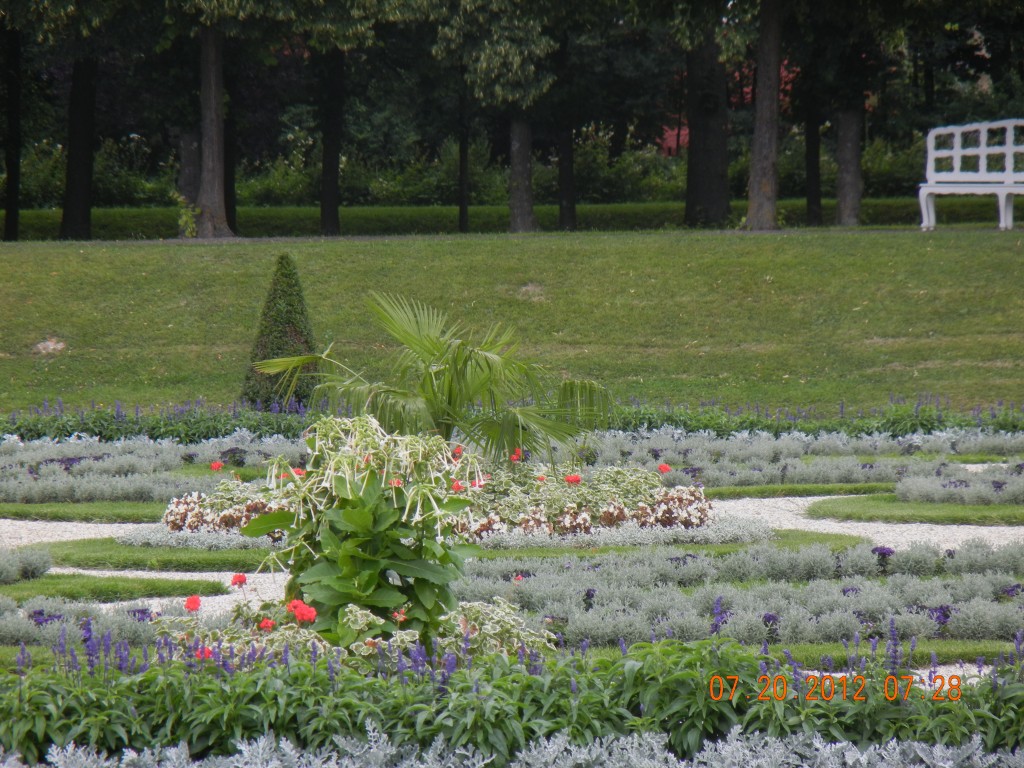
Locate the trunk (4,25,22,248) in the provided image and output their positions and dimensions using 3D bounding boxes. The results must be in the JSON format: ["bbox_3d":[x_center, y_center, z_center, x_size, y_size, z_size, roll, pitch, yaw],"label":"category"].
[{"bbox_3d":[-5.066,-2.520,90.000,0.183,2.170,0.183,0,1,0],"label":"trunk"}]

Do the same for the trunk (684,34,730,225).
[{"bbox_3d":[2.093,-2.714,95.000,0.482,2.055,0.482,0,1,0],"label":"trunk"}]

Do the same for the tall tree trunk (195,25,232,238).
[{"bbox_3d":[-2.960,-2.504,88.000,0.327,2.122,0.327,0,1,0],"label":"tall tree trunk"}]

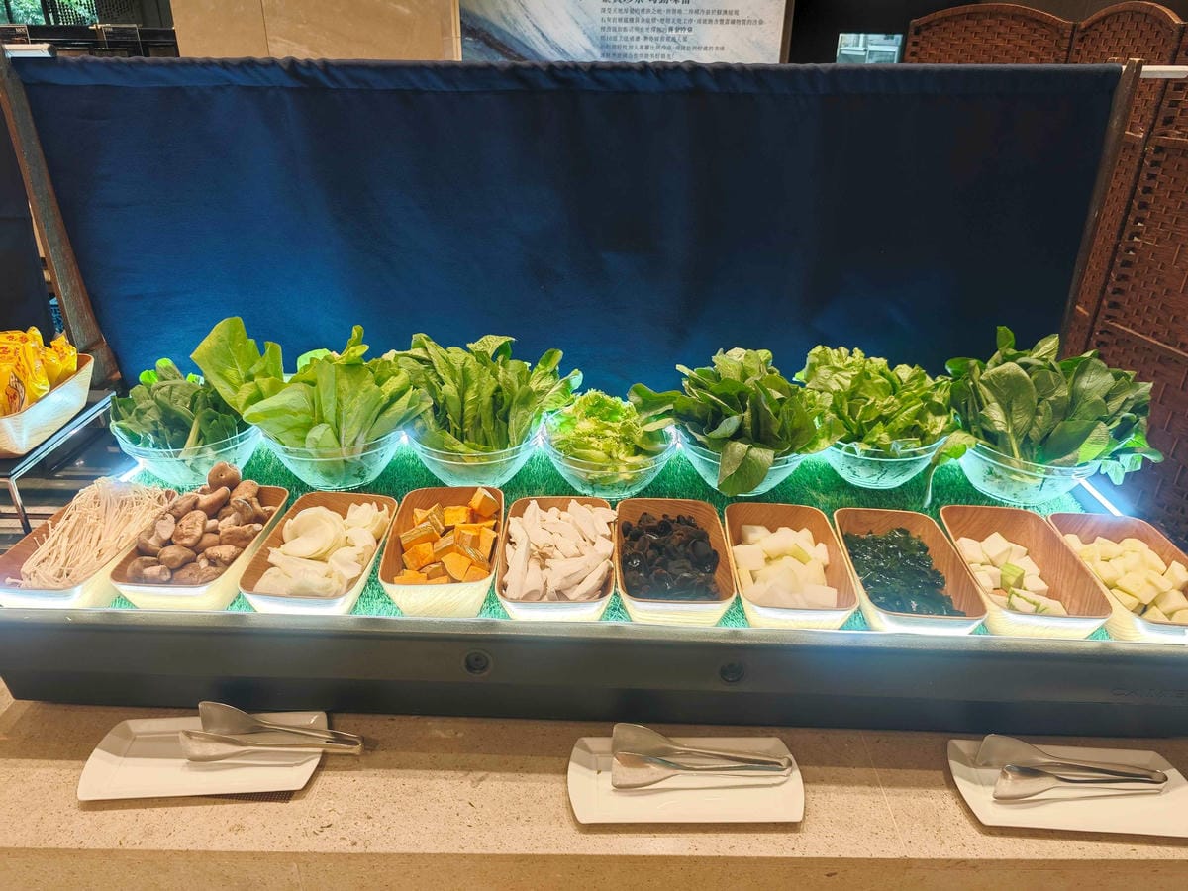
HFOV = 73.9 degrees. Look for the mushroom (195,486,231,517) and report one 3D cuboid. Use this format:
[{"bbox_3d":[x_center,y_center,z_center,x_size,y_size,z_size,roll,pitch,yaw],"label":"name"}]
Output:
[{"bbox_3d":[-0.552,0.081,1.142,0.049,0.039,0.044,2,28,0],"label":"mushroom"}]

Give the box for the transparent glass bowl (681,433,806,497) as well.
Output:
[{"bbox_3d":[0.255,0.029,1.371,0.231,0.104,0.231,2,25,2],"label":"transparent glass bowl"}]

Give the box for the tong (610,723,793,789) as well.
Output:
[{"bbox_3d":[0.132,0.384,0.973,0.225,0.049,0.067,2,25,2],"label":"tong"}]

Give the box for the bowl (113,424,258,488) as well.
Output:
[{"bbox_3d":[-0.699,0.004,1.381,0.225,0.107,0.225,1,27,0],"label":"bowl"}]

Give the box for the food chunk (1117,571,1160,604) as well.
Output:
[{"bbox_3d":[0.748,0.195,1.085,0.041,0.030,0.039,-11,27,-23],"label":"food chunk"}]

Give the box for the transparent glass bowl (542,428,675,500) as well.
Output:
[{"bbox_3d":[0.024,0.024,1.361,0.225,0.107,0.225,1,27,0],"label":"transparent glass bowl"}]

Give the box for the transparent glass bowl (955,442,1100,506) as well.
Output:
[{"bbox_3d":[0.746,0.039,1.361,0.231,0.104,0.231,1,25,0],"label":"transparent glass bowl"}]

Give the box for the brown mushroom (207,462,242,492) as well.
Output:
[{"bbox_3d":[-0.546,0.046,1.166,0.050,0.041,0.045,2,28,0],"label":"brown mushroom"}]

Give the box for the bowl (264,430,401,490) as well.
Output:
[{"bbox_3d":[-0.447,0.009,1.377,0.225,0.107,0.225,1,27,0],"label":"bowl"}]

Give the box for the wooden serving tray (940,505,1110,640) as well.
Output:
[{"bbox_3d":[0.577,0.182,1.085,0.153,0.069,0.265,3,25,5],"label":"wooden serving tray"}]

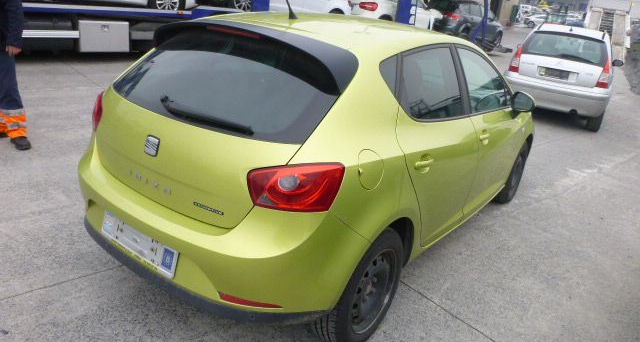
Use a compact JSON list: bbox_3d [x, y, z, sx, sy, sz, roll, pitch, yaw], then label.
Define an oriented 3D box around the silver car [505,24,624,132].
[{"bbox_3d":[4.750,-1.920,8.970,1.700,1.520,3.850,17,22,26],"label":"silver car"}]

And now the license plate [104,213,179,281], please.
[{"bbox_3d":[-0.781,0.306,1.985,0.520,0.113,0.020,19,14,33],"label":"license plate"}]

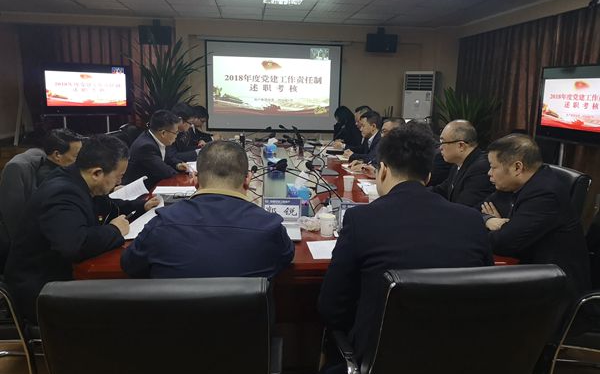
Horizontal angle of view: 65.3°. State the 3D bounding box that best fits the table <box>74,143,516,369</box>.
[{"bbox_3d":[-0.211,0.236,4.085,1.870,0.750,4.400,0,12,-6],"label":"table"}]

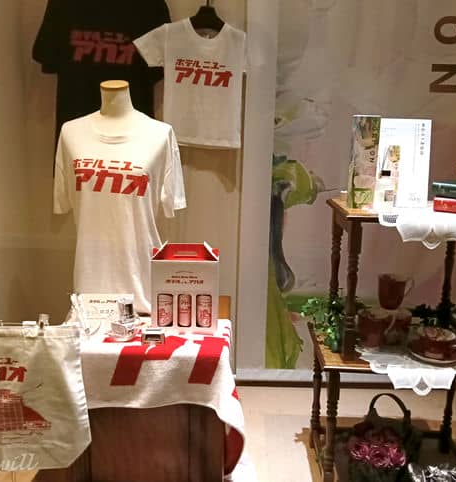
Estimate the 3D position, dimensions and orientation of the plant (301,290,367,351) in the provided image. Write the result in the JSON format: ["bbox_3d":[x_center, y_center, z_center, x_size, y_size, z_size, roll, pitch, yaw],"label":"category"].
[{"bbox_3d":[0.311,0.238,1.494,0.175,0.165,0.145,2,12,3],"label":"plant"}]

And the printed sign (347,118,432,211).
[{"bbox_3d":[0.481,-0.231,1.503,0.235,0.275,0.070,2,10,2],"label":"printed sign"}]

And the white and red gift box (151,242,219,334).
[{"bbox_3d":[-0.130,0.142,1.550,0.203,0.279,0.075,1,10,-1],"label":"white and red gift box"}]

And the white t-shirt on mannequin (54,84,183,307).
[{"bbox_3d":[-0.341,-0.093,1.690,0.440,0.650,0.240,3,12,8],"label":"white t-shirt on mannequin"}]

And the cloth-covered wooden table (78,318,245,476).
[{"bbox_3d":[-0.227,0.496,1.600,0.502,0.442,0.330,1,10,0],"label":"cloth-covered wooden table"}]

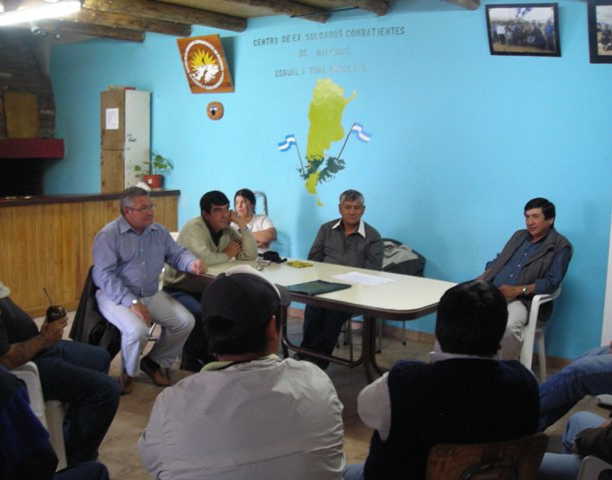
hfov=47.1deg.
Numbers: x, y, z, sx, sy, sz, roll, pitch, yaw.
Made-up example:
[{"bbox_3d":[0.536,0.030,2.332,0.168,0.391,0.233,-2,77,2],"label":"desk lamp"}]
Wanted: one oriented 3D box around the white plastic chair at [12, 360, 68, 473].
[{"bbox_3d":[-1.361,0.715,3.065,0.560,0.820,0.560,1,8,-3],"label":"white plastic chair"}]

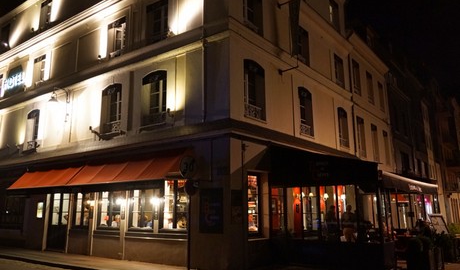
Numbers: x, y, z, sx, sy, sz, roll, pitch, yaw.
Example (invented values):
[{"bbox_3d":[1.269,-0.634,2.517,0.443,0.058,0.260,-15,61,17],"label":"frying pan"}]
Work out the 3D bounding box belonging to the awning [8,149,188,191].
[{"bbox_3d":[-5.167,1.321,11.905,9.000,0.930,0.900,-8,-14,33],"label":"awning"}]

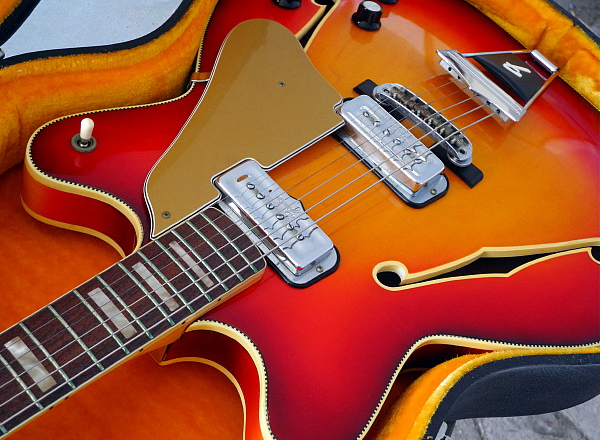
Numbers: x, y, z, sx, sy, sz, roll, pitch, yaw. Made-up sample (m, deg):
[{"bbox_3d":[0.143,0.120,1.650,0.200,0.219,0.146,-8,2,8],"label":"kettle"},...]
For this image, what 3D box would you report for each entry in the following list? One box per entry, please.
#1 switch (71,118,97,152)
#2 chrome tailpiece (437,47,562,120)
[{"bbox_3d":[-0.131,-0.055,0.584,0.016,0.022,0.016,12,46,-12],"label":"switch"},{"bbox_3d":[0.173,-0.120,0.793,0.086,0.013,0.148,46,39,14],"label":"chrome tailpiece"}]

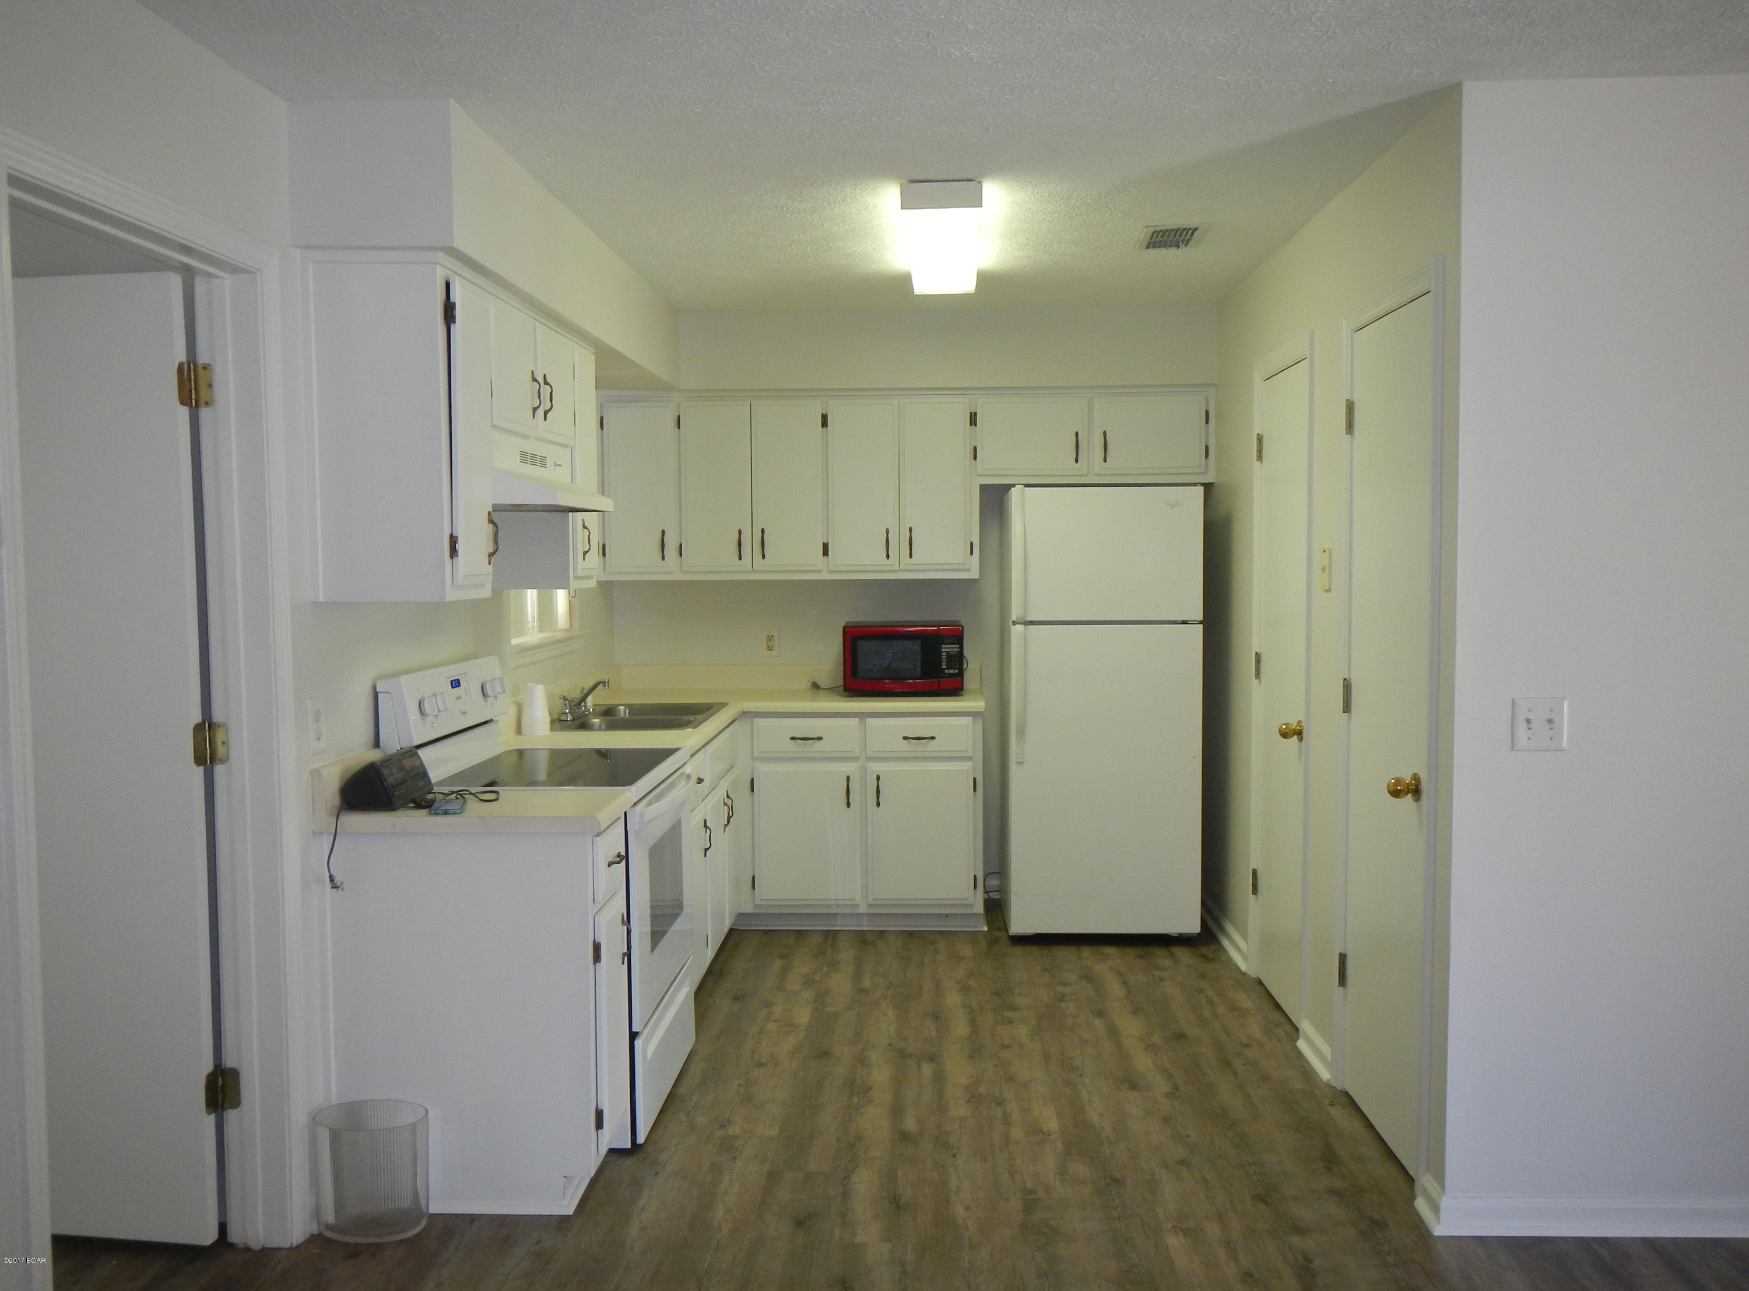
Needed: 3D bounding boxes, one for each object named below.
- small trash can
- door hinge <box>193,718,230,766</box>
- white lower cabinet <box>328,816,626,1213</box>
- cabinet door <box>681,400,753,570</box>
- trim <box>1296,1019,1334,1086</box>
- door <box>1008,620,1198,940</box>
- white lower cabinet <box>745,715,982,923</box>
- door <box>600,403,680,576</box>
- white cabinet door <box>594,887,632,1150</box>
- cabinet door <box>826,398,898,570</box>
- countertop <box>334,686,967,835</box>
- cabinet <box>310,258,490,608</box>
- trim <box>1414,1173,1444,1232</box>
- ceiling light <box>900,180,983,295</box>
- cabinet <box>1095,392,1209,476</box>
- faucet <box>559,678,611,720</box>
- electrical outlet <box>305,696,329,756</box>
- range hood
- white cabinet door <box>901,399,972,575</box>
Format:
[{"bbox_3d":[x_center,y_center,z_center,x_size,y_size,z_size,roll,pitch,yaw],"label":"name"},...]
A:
[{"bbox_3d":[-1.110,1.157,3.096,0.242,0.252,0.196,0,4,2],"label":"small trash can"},{"bbox_3d":[-1.385,0.205,2.951,0.078,0.095,0.030,0,4,2],"label":"door hinge"},{"bbox_3d":[-0.908,0.840,3.310,0.625,0.870,0.300,0,4,3],"label":"white lower cabinet"},{"bbox_3d":[-0.639,-0.642,5.746,0.290,0.677,0.028,0,4,3],"label":"cabinet door"},{"bbox_3d":[1.265,1.161,4.072,0.037,0.090,0.320,0,4,2],"label":"trim"},{"bbox_3d":[0.864,0.498,5.282,0.723,1.159,0.090,0,4,2],"label":"door"},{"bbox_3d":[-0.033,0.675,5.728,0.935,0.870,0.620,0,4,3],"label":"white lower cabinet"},{"bbox_3d":[-0.954,-0.642,5.762,0.308,0.688,0.028,0,4,3],"label":"door"},{"bbox_3d":[-0.608,0.852,3.282,0.024,0.535,0.262,0,4,3],"label":"white cabinet door"},{"bbox_3d":[-0.043,-0.642,5.715,0.287,0.682,0.028,0,4,3],"label":"cabinet door"},{"bbox_3d":[-0.393,0.284,4.558,1.550,0.042,3.020,0,4,2],"label":"countertop"},{"bbox_3d":[-1.068,-0.480,3.226,0.322,0.748,0.325,0,4,2],"label":"cabinet"},{"bbox_3d":[1.226,1.228,3.126,0.022,0.088,0.148,0,4,3],"label":"trim"},{"bbox_3d":[0.203,-1.206,4.258,0.210,0.082,1.230,0,4,2],"label":"ceiling light"},{"bbox_3d":[1.097,-0.838,5.629,0.446,0.312,0.022,0,4,2],"label":"cabinet"},{"bbox_3d":[-0.982,0.178,4.865,0.160,0.135,0.250,0,4,2],"label":"faucet"},{"bbox_3d":[-1.231,0.178,3.140,0.010,0.122,0.080,0,4,3],"label":"electrical outlet"},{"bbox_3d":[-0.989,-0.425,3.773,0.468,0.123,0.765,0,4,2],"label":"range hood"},{"bbox_3d":[0.252,-0.642,5.700,0.277,0.677,0.028,0,4,3],"label":"white cabinet door"}]

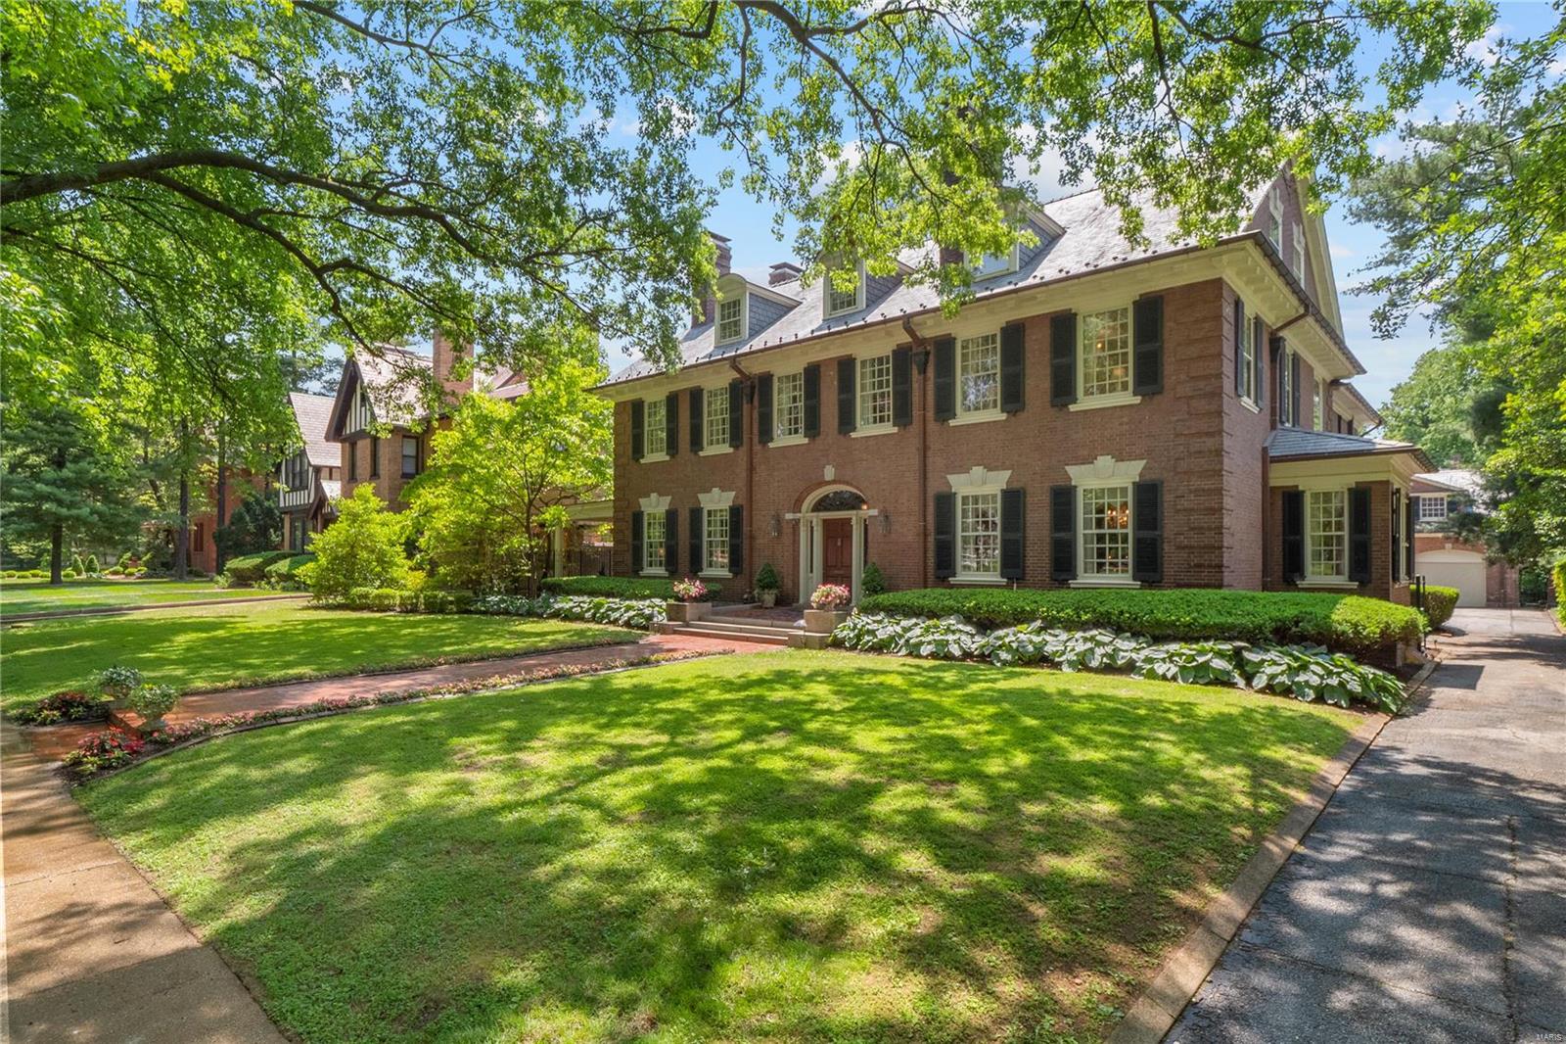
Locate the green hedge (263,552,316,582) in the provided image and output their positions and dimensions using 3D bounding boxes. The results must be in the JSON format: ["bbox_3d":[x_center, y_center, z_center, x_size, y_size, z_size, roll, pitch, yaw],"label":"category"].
[{"bbox_3d":[-21.023,2.041,33.500,2.100,1.450,2.000,-1,-2,43],"label":"green hedge"}]

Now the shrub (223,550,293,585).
[{"bbox_3d":[-24.198,2.127,36.300,2.200,1.600,2.100,-1,-2,43],"label":"shrub"}]

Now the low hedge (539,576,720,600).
[{"bbox_3d":[-4.568,2.101,22.787,6.800,1.010,1.500,-1,-2,43],"label":"low hedge"}]

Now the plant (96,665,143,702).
[{"bbox_3d":[-8.394,2.049,9.900,0.580,0.470,0.560,-1,-2,43],"label":"plant"}]

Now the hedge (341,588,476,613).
[{"bbox_3d":[-11.306,2.367,23.600,4.100,0.680,0.700,0,-2,13],"label":"hedge"}]

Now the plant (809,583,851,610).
[{"bbox_3d":[0.963,1.506,15.800,0.850,0.560,0.800,0,-2,0],"label":"plant"}]

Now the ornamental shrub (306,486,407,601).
[{"bbox_3d":[-13.618,0.762,25.000,3.300,3.750,3.200,-1,-2,43],"label":"ornamental shrub"}]

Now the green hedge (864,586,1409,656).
[{"bbox_3d":[5.731,1.822,14.565,9.500,1.140,1.900,-1,-2,43],"label":"green hedge"}]

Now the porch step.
[{"bbox_3d":[-1.216,2.346,17.188,3.600,0.440,0.800,-1,-2,43],"label":"porch step"}]

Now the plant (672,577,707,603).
[{"bbox_3d":[-2.236,1.621,18.700,0.850,0.600,0.800,-1,-2,43],"label":"plant"}]

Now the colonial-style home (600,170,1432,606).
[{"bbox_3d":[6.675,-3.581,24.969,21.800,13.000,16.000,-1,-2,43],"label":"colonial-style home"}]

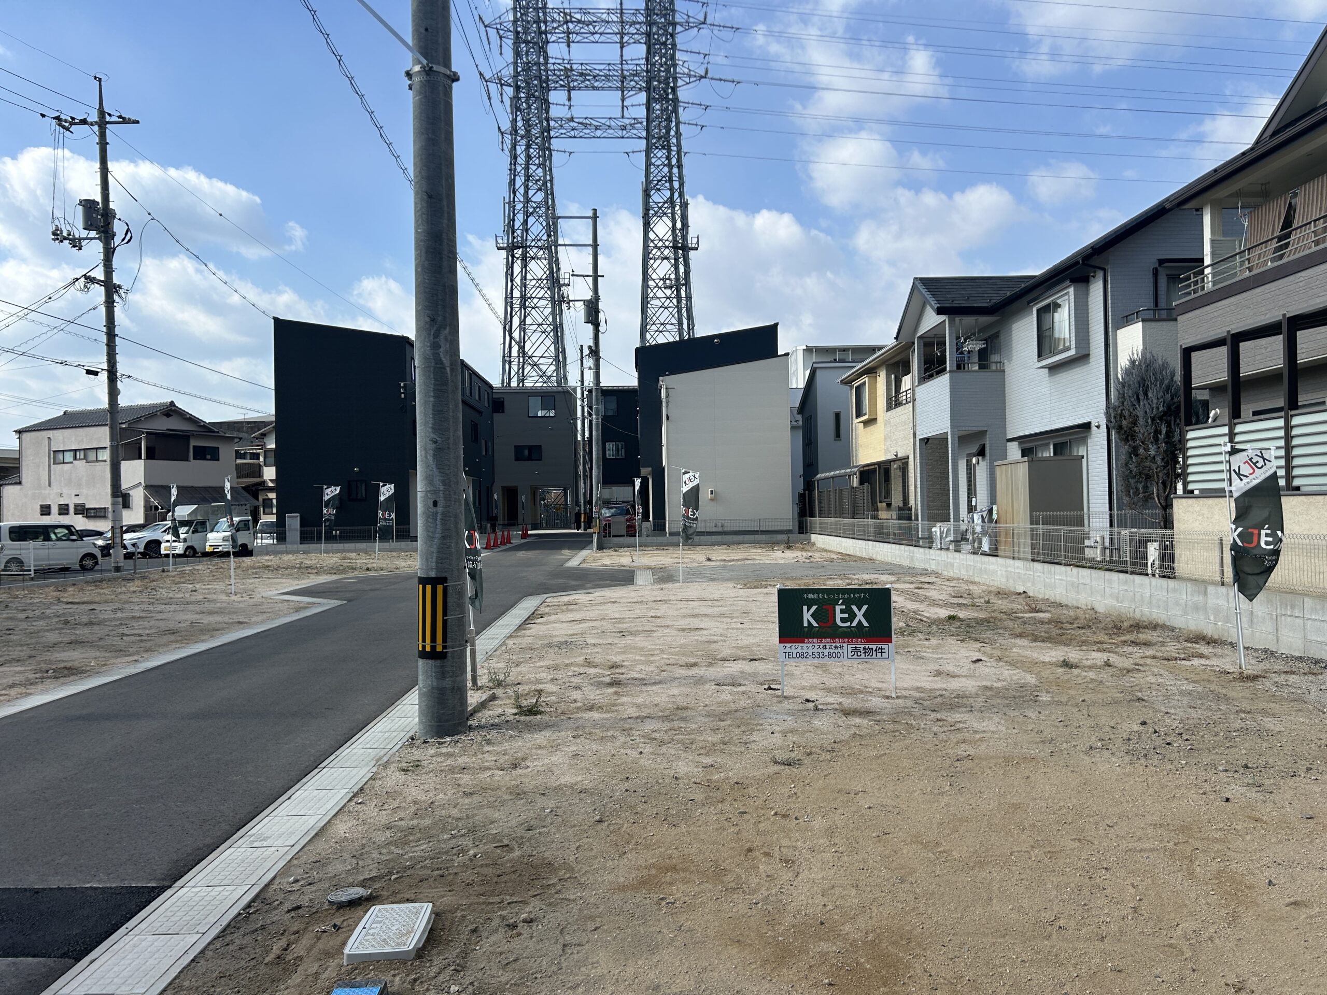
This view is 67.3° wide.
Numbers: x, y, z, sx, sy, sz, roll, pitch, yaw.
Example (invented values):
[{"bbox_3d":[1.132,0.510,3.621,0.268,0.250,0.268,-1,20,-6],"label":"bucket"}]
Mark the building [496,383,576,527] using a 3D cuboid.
[{"bbox_3d":[-8.474,-2.434,64.850,5.800,9.100,7.800,-1,-1,-2],"label":"building"}]

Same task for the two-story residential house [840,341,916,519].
[{"bbox_3d":[10.250,-2.149,33.034,7.200,7.200,9.000,-1,-1,-2],"label":"two-story residential house"}]

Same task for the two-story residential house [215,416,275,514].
[{"bbox_3d":[-24.200,-0.846,61.500,9.000,7.800,8.500,-1,-1,24],"label":"two-story residential house"}]

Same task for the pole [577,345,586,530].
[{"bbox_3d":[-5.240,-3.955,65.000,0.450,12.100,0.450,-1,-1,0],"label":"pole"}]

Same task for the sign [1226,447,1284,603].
[{"bbox_3d":[5.286,0.236,8.900,0.500,1.400,0.150,-1,-1,14],"label":"sign"}]

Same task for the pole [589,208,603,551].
[{"bbox_3d":[-2.506,-4.401,37.070,0.320,12.750,0.320,-1,-1,-2],"label":"pole"}]

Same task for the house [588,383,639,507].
[{"bbox_3d":[-2.073,-2.550,64.349,5.300,9.100,7.200,-1,-1,-2],"label":"house"}]

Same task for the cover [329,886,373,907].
[{"bbox_3d":[-1.313,1.682,4.173,0.185,0.035,0.185,-1,-1,-2],"label":"cover"}]

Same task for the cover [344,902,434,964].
[{"bbox_3d":[-1.022,1.621,3.720,0.245,0.055,0.425,-1,-1,-4],"label":"cover"}]

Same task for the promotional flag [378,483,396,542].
[{"bbox_3d":[-7.845,0.397,28.300,0.500,1.630,0.150,-1,-1,27],"label":"promotional flag"}]

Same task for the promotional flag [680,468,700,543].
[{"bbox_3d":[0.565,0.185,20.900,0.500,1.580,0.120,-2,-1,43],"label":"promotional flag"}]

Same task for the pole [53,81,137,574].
[{"bbox_3d":[-16.866,-5.164,30.000,2.400,14.800,1.200,-2,-1,0],"label":"pole"}]

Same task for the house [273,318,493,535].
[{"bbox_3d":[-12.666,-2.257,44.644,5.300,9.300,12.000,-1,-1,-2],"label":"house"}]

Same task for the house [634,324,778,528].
[{"bbox_3d":[1.976,-2.910,48.350,6.200,9.700,7.500,-1,-1,-2],"label":"house"}]

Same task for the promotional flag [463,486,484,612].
[{"bbox_3d":[-1.756,0.319,9.150,0.130,1.550,0.480,-2,-1,-32],"label":"promotional flag"}]

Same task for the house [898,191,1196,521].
[{"bbox_3d":[10.847,-2.445,21.836,8.000,7.400,11.300,-1,-1,-2],"label":"house"}]

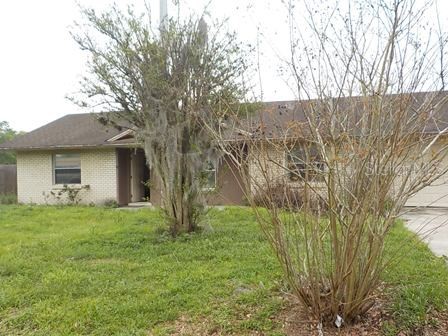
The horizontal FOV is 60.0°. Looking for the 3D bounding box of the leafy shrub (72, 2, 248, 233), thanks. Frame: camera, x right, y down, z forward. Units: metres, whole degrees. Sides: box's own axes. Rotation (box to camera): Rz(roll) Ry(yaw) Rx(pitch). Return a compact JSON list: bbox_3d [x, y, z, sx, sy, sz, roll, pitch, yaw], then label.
[{"bbox_3d":[-1.460,-1.060,8.800,3.950,5.200,3.600,-1,0,0],"label":"leafy shrub"}]

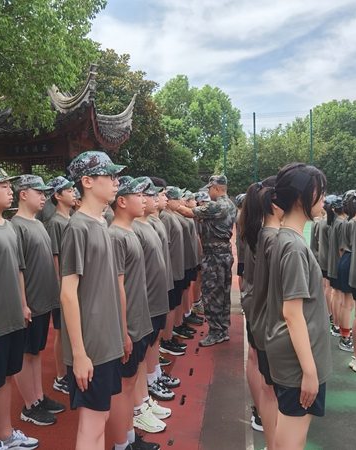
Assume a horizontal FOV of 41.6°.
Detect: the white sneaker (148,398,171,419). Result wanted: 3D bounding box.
[{"bbox_3d":[-0.192,1.315,3.381,0.280,0.130,0.100,-1,3,6],"label":"white sneaker"}]

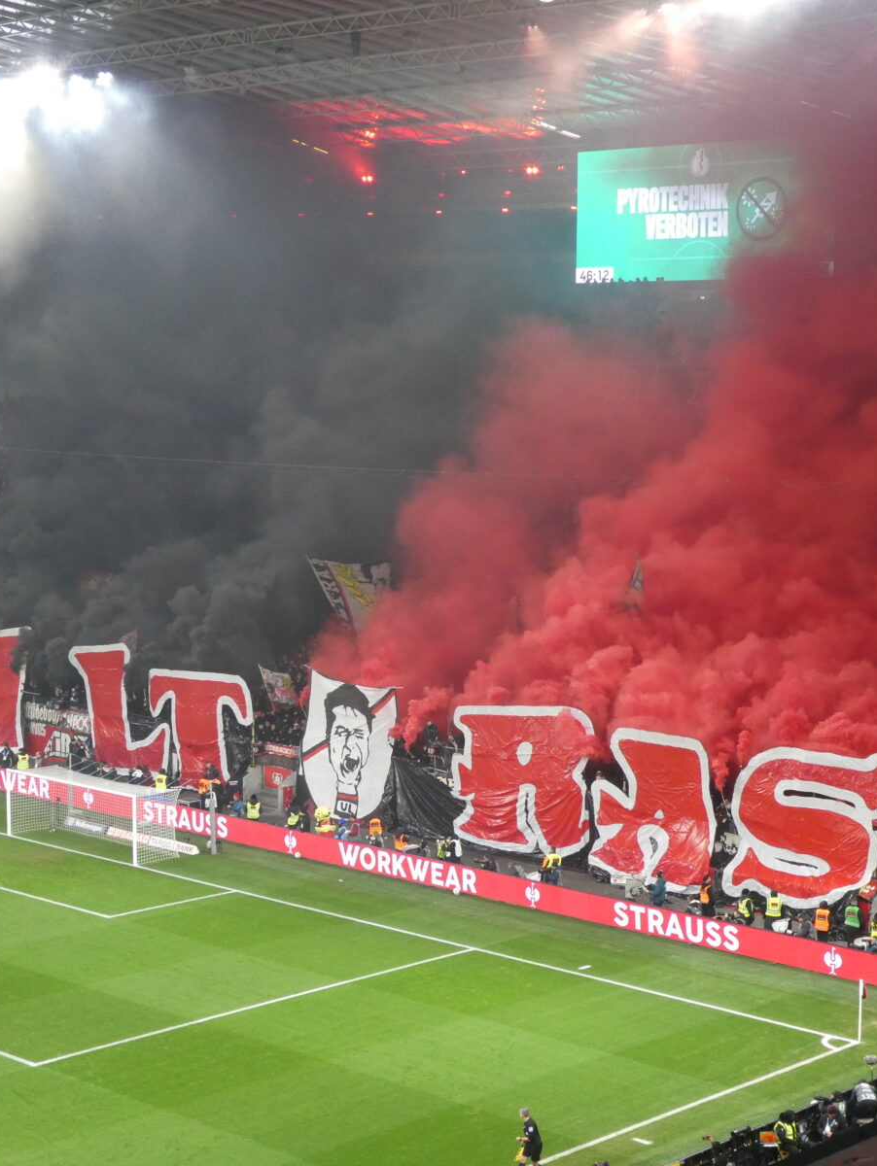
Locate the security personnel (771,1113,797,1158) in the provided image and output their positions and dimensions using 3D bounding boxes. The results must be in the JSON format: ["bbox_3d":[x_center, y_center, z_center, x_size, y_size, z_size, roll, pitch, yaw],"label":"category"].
[{"bbox_3d":[7.848,12.413,49.778,0.680,1.320,0.580,5,7,43],"label":"security personnel"}]

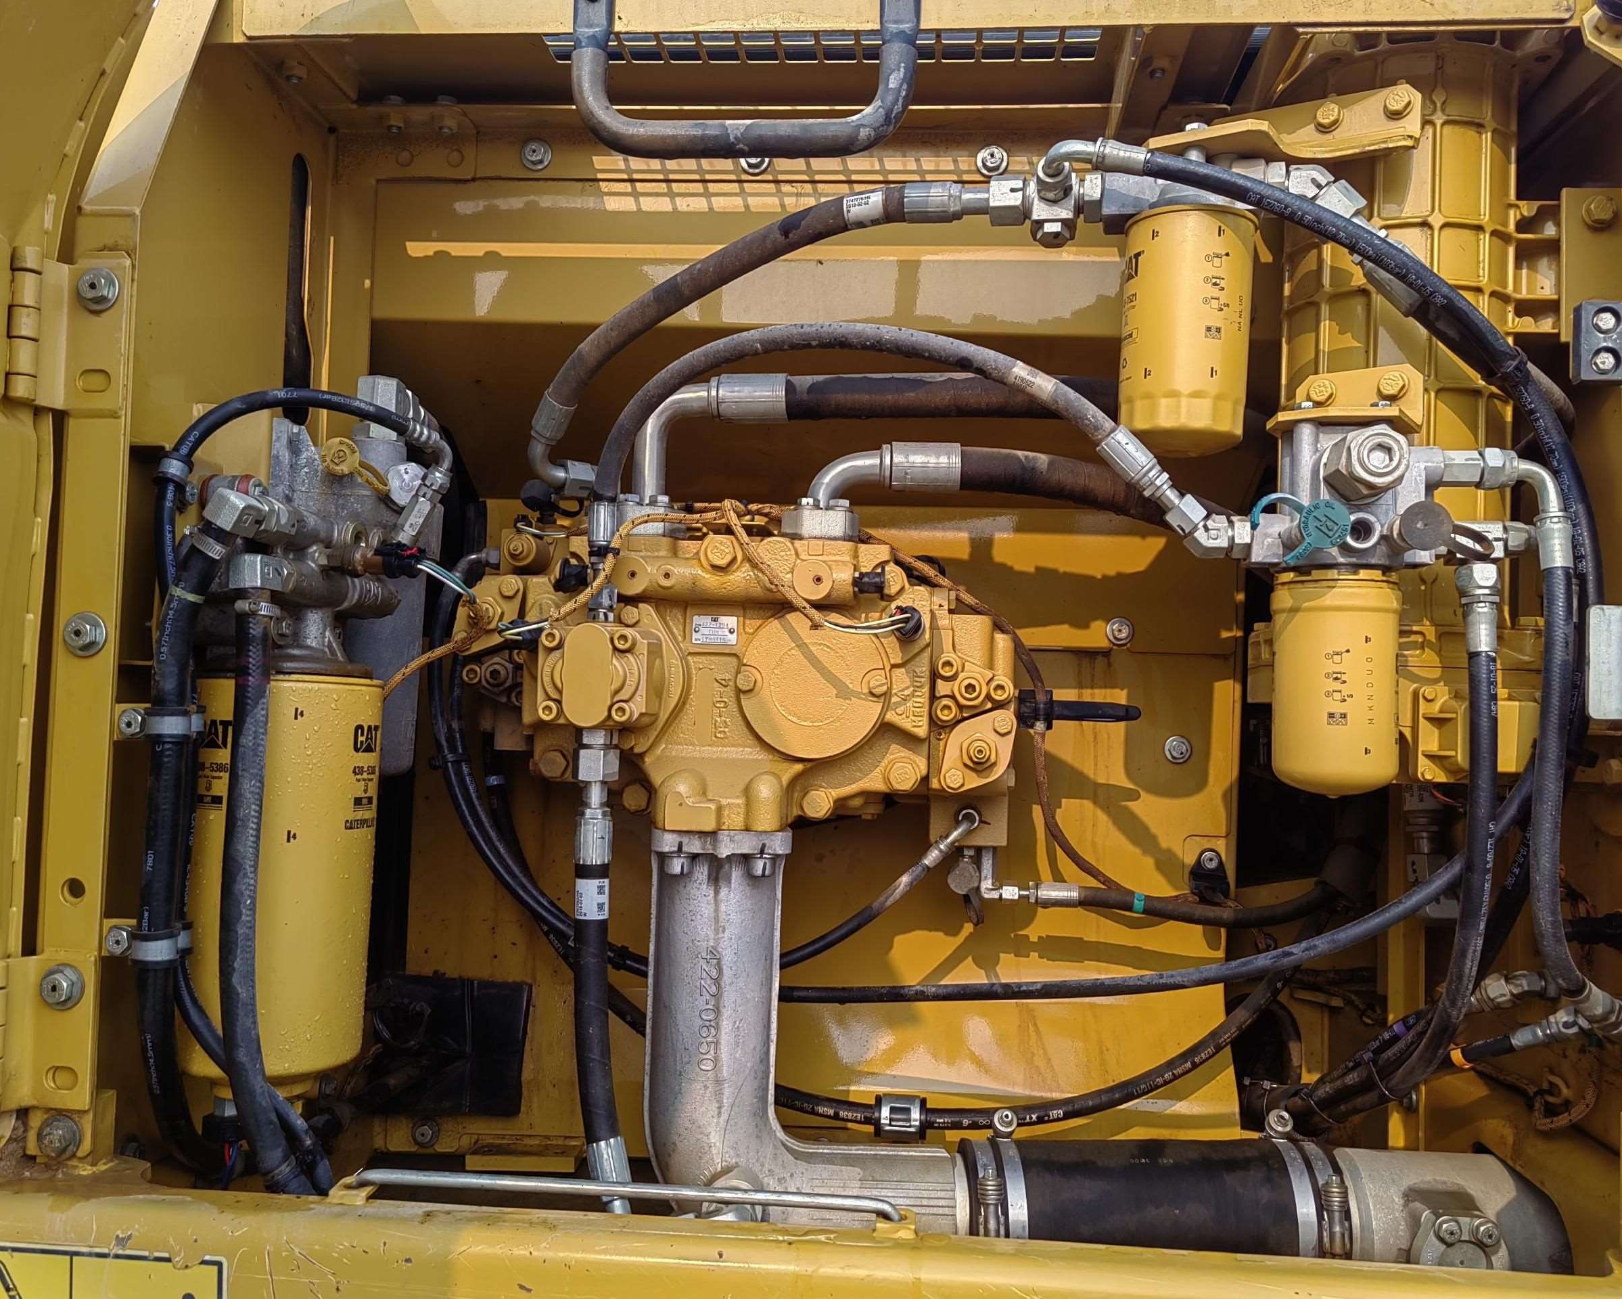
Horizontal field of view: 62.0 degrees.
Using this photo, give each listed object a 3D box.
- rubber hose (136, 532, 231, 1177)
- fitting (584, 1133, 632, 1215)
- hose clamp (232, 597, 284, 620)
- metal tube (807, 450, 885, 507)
[{"bbox_3d":[-0.475,0.149,1.030,0.064,0.468,0.090,1,-2,3],"label":"rubber hose"},{"bbox_3d":[-0.144,0.377,0.967,0.028,0.063,0.028,-12,-13,3],"label":"fitting"},{"bbox_3d":[-0.350,-0.026,0.860,0.032,0.012,0.029,1,-2,3],"label":"hose clamp"},{"bbox_3d":[0.028,-0.139,1.095,0.062,0.045,0.026,1,-2,3],"label":"metal tube"}]

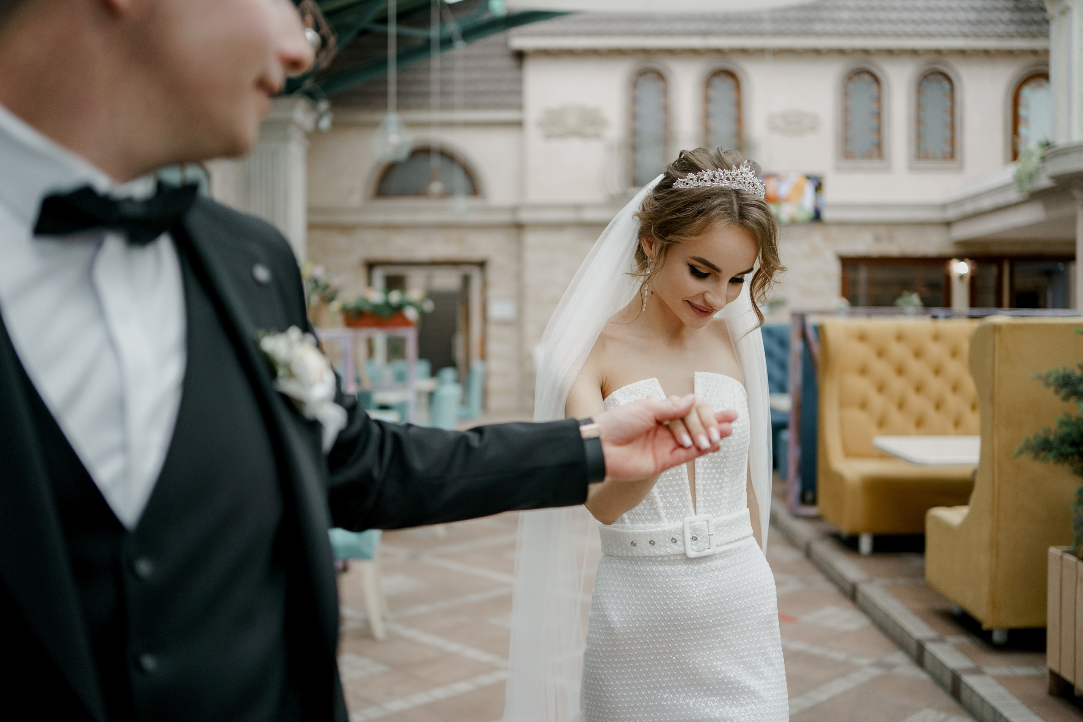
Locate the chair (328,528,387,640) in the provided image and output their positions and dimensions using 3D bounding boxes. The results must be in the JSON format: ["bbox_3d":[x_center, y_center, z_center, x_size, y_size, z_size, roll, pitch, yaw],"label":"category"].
[{"bbox_3d":[-1.000,0.788,4.941,0.570,0.900,0.470,0,2,0],"label":"chair"}]

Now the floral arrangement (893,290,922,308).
[{"bbox_3d":[2.453,-0.410,7.050,0.200,0.140,0.180,0,2,0],"label":"floral arrangement"}]

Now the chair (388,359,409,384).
[{"bbox_3d":[-1.692,0.479,13.225,0.500,0.940,0.550,0,2,0],"label":"chair"}]

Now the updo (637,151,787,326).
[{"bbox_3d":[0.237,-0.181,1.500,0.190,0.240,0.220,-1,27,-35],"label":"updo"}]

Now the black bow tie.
[{"bbox_3d":[-0.295,-0.103,0.730,0.034,0.047,0.118,2,11,40],"label":"black bow tie"}]

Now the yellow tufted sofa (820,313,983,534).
[{"bbox_3d":[2.334,0.411,6.191,1.270,1.310,0.680,0,2,1],"label":"yellow tufted sofa"}]

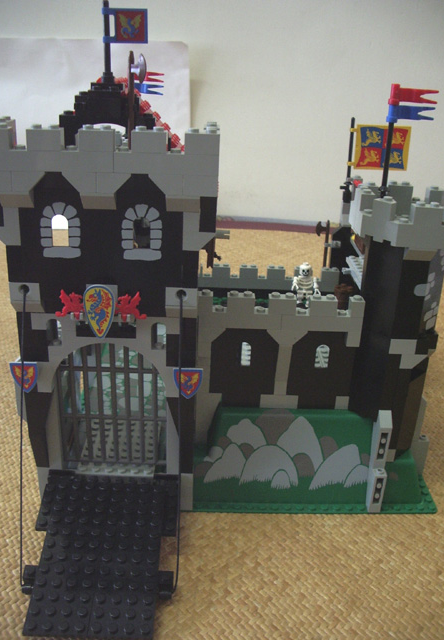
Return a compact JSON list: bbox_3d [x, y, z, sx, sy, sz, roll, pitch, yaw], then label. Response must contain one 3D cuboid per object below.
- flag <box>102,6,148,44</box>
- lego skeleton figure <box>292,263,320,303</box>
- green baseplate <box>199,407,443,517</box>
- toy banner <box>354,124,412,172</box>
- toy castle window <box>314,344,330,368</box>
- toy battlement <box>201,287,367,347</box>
[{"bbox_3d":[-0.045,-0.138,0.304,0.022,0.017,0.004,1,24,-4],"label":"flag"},{"bbox_3d":[0.071,-0.030,0.545,0.025,0.041,0.013,4,24,3],"label":"lego skeleton figure"},{"bbox_3d":[0.012,0.044,0.511,0.256,0.060,0.256,2,24,-2],"label":"green baseplate"},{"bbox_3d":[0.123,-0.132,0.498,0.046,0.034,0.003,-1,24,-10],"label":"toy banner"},{"bbox_3d":[0.061,0.022,0.394,0.009,0.015,0.004,2,24,-2],"label":"toy castle window"},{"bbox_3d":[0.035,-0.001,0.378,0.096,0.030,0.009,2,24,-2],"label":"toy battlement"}]

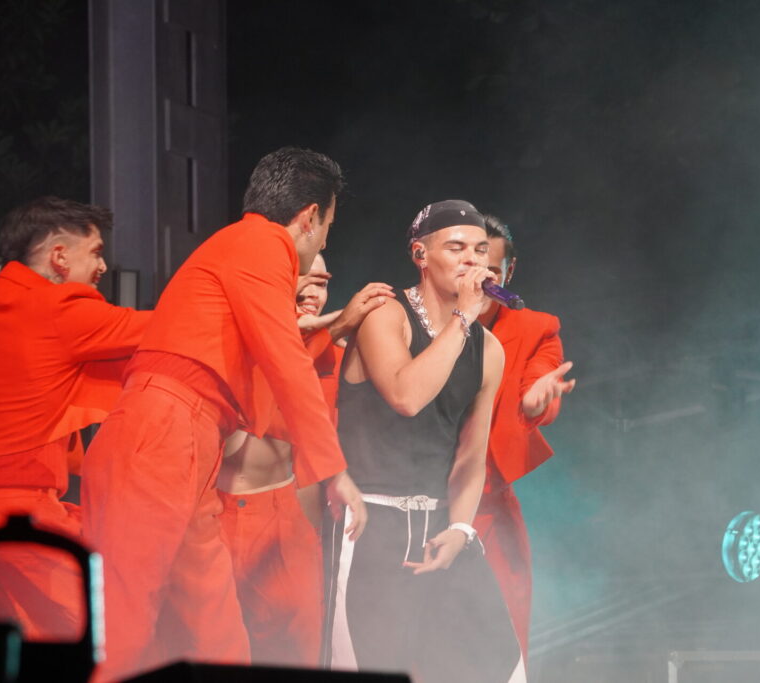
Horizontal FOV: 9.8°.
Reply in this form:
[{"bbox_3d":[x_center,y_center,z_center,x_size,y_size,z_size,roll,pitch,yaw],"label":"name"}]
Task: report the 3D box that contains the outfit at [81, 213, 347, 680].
[{"bbox_3d":[-0.379,0.482,10.100,0.640,1.530,0.600,1,-4,-22],"label":"outfit"}]

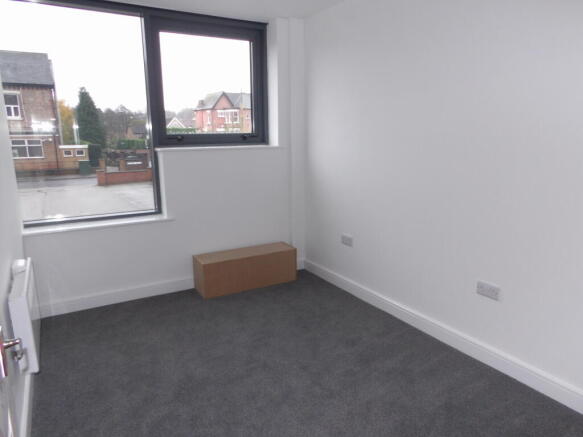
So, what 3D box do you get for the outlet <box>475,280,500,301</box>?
[{"bbox_3d":[1.153,0.421,2.361,0.015,0.086,0.146,-7,13,-29],"label":"outlet"}]

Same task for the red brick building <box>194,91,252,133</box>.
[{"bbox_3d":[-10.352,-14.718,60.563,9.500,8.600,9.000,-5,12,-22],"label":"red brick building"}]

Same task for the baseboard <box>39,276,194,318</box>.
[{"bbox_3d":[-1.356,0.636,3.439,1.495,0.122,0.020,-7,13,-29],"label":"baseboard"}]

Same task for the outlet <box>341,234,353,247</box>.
[{"bbox_3d":[0.484,0.194,3.518,0.015,0.086,0.146,-7,13,-29],"label":"outlet"}]

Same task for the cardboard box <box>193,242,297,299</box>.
[{"bbox_3d":[-0.416,0.466,3.761,0.908,0.315,0.286,-7,13,-29],"label":"cardboard box"}]

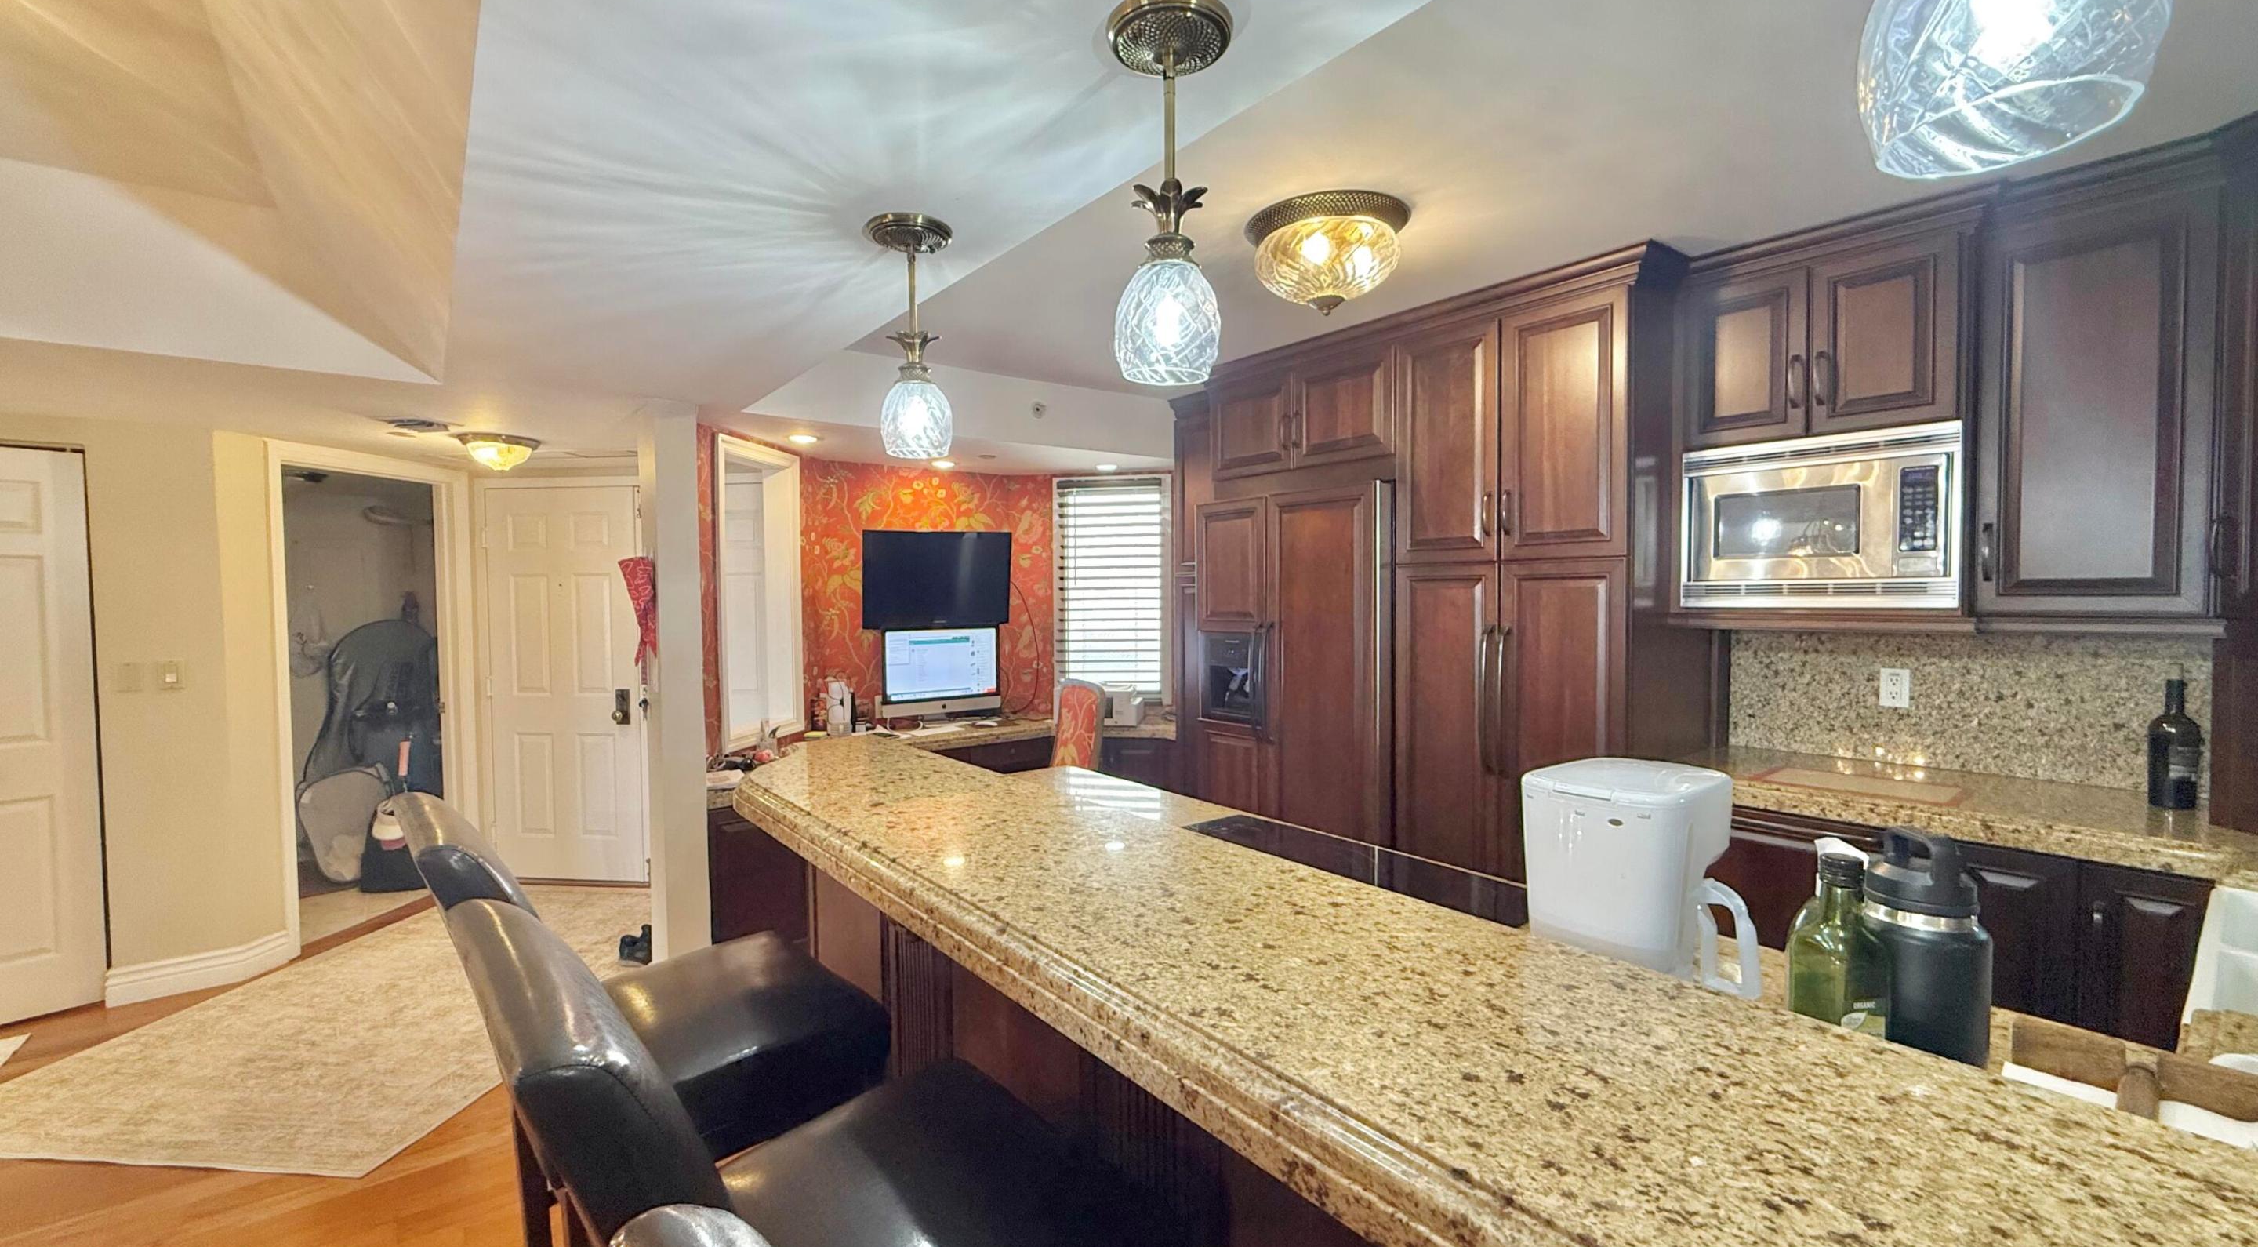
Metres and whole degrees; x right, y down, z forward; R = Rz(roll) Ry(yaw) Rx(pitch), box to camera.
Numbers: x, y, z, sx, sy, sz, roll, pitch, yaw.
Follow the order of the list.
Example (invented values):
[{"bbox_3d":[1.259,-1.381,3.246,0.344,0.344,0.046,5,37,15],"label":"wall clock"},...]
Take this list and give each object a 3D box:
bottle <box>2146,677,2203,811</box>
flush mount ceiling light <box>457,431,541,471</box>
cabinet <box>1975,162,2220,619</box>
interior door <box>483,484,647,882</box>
[{"bbox_3d":[2.518,0.287,2.201,0.079,0.299,0.079,-2,2,-38],"label":"bottle"},{"bbox_3d":[-2.638,-0.707,3.824,0.299,0.145,0.299,0,2,0],"label":"flush mount ceiling light"},{"bbox_3d":[2.441,-0.532,2.306,0.317,1.023,0.395,-2,2,-38],"label":"cabinet"},{"bbox_3d":[-2.909,0.321,4.741,0.816,2.030,0.044,0,2,6],"label":"interior door"}]

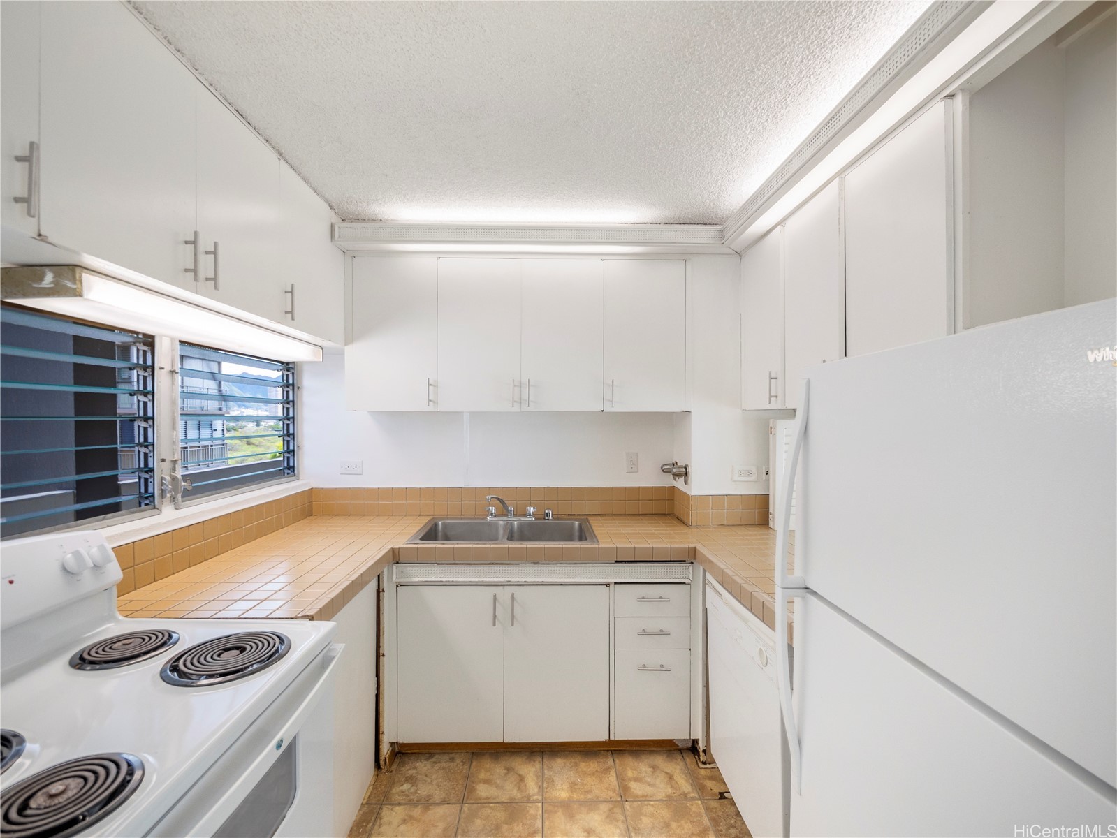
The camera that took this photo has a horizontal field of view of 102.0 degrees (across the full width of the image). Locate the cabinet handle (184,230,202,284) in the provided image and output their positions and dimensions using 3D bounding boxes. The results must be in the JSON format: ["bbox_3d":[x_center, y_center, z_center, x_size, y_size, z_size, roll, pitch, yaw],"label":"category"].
[{"bbox_3d":[-1.045,-0.462,1.285,0.037,0.143,0.013,0,0,-2],"label":"cabinet handle"}]

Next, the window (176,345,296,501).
[{"bbox_3d":[-1.427,0.004,2.054,0.060,0.658,0.825,0,0,-2],"label":"window"}]

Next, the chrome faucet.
[{"bbox_3d":[-0.309,0.476,2.426,0.045,0.144,0.187,0,0,40],"label":"chrome faucet"}]

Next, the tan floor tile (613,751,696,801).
[{"bbox_3d":[0.395,1.474,1.883,0.305,0.013,0.293,0,0,-2],"label":"tan floor tile"}]

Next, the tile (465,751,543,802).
[{"bbox_3d":[-0.216,1.472,1.855,0.306,0.010,0.270,0,0,-2],"label":"tile"}]

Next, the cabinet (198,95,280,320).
[{"bbox_3d":[-1.215,-0.664,1.489,0.349,0.608,0.408,0,0,-2],"label":"cabinet"}]

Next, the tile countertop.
[{"bbox_3d":[-0.085,0.578,1.900,2.580,0.060,1.380,0,0,-2],"label":"tile countertop"}]

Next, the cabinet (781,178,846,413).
[{"bbox_3d":[1.097,-0.434,1.741,0.270,0.782,0.390,0,0,-2],"label":"cabinet"}]

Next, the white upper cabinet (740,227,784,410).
[{"bbox_3d":[1.080,-0.436,2.118,0.283,0.779,0.418,0,0,-2],"label":"white upper cabinet"}]

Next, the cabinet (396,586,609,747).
[{"bbox_3d":[-0.246,1.066,2.263,0.920,0.688,0.590,0,0,-2],"label":"cabinet"}]

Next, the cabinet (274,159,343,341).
[{"bbox_3d":[-1.232,-0.664,1.965,0.349,0.608,0.546,0,0,-2],"label":"cabinet"}]

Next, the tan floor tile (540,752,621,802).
[{"bbox_3d":[0.089,1.472,1.860,0.306,0.010,0.270,0,0,-2],"label":"tan floor tile"}]

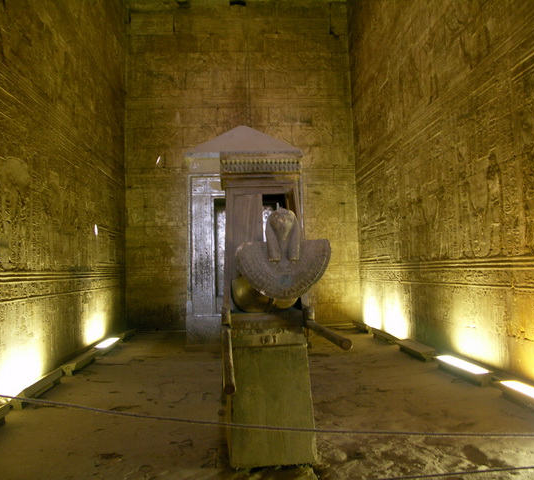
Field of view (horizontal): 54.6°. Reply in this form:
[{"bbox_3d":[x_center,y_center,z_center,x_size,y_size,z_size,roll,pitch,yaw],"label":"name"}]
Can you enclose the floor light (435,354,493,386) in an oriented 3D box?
[{"bbox_3d":[2.492,1.663,6.617,0.240,0.158,1.244,-1,-3,-5],"label":"floor light"}]

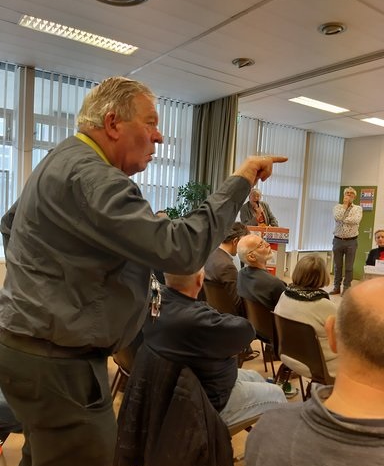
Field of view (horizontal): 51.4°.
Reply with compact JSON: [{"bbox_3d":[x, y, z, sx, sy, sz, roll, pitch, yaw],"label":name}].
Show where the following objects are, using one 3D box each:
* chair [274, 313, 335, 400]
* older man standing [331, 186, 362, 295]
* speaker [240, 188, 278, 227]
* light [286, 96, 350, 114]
[{"bbox_3d":[0.793,0.903,2.501,0.520,0.800,0.430,0,5,-34],"label":"chair"},{"bbox_3d":[2.696,0.136,6.988,0.510,1.840,0.370,7,6,38],"label":"older man standing"},{"bbox_3d":[1.041,0.133,6.568,0.580,1.722,0.400,4,5,6],"label":"speaker"},{"bbox_3d":[1.914,-1.908,5.926,1.150,0.060,0.250,0,5,-34],"label":"light"}]

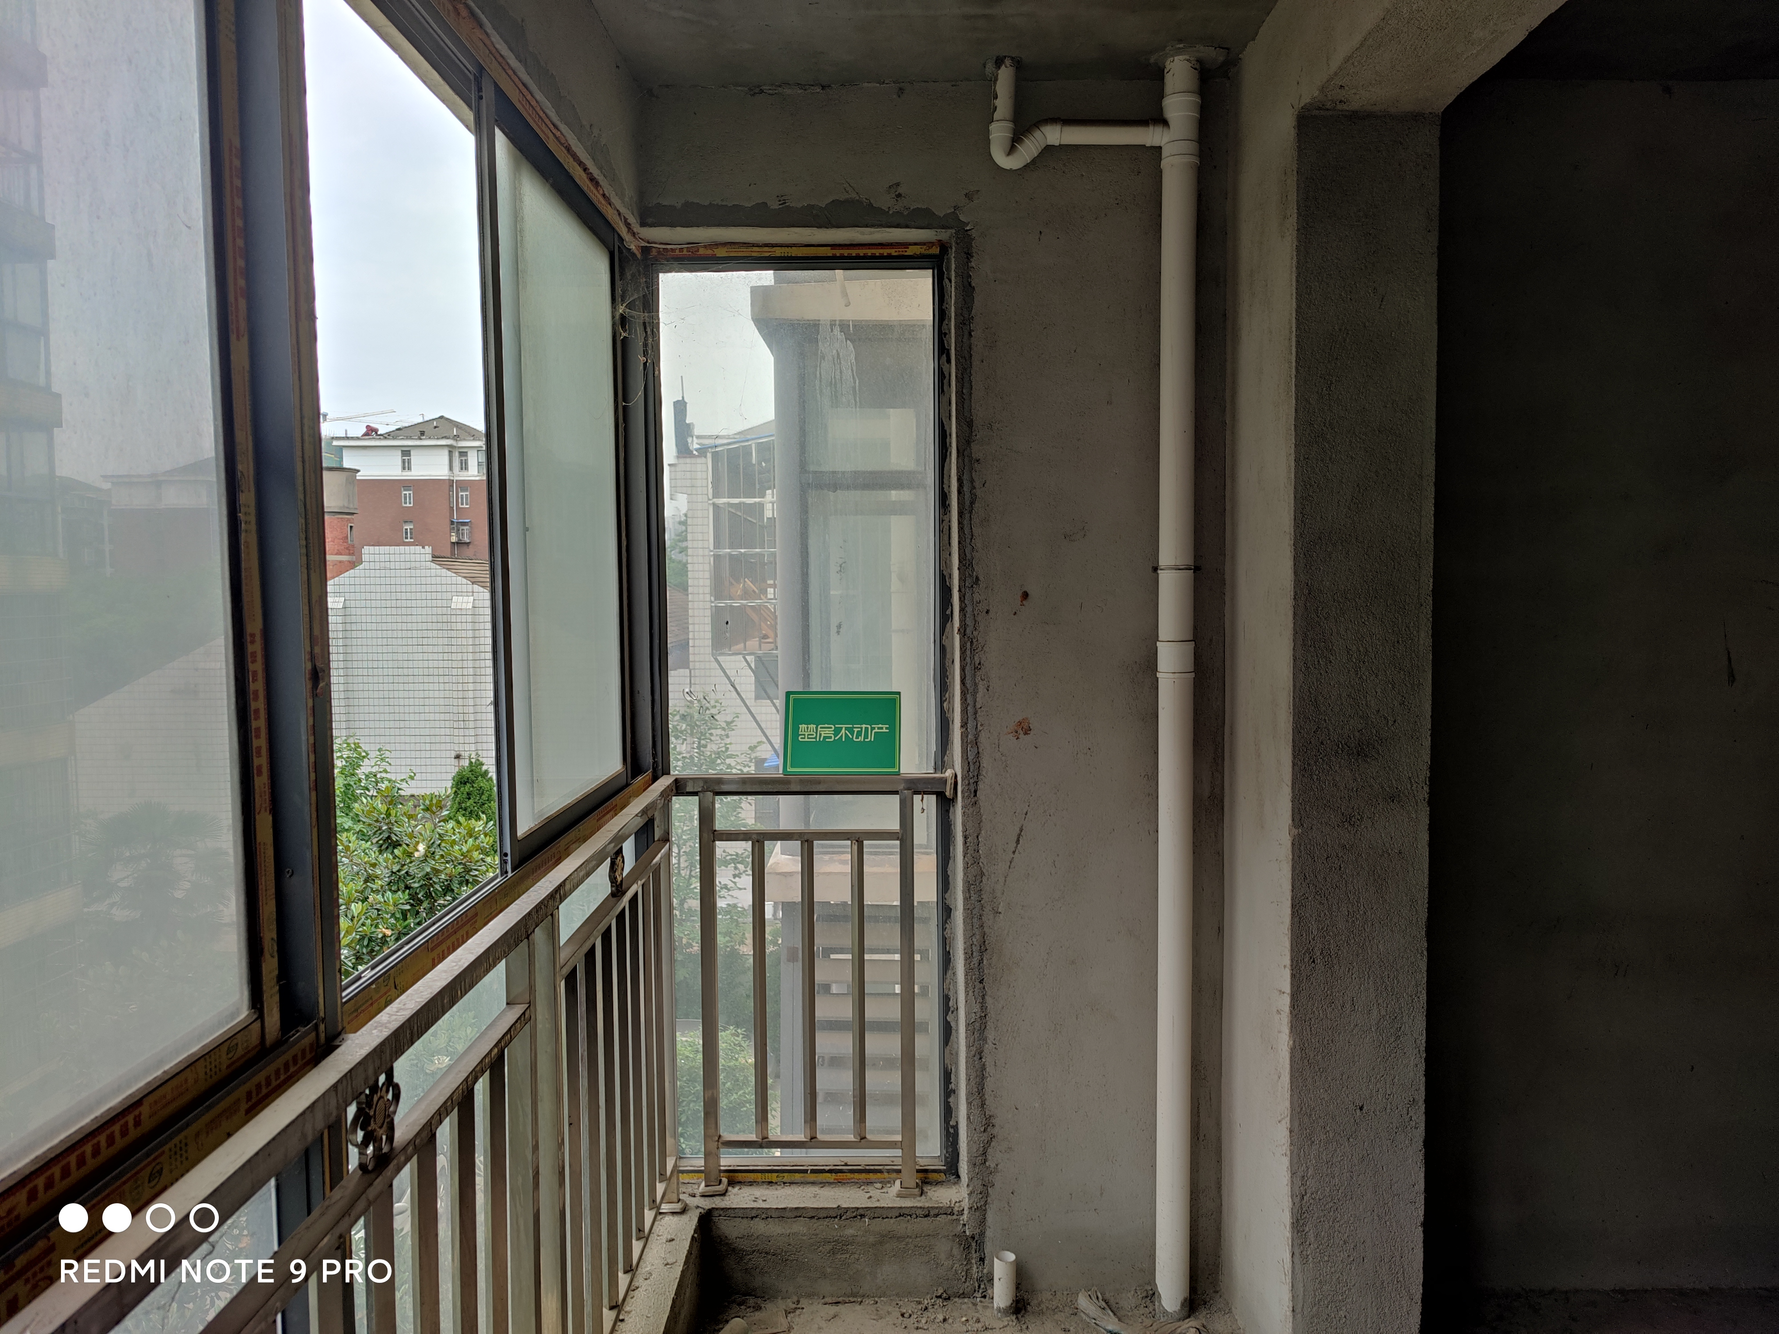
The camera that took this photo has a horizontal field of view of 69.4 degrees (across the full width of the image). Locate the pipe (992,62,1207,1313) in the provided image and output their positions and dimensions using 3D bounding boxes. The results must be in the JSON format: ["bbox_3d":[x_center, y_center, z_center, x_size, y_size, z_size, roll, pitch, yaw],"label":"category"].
[{"bbox_3d":[0.451,0.101,2.823,0.452,2.779,0.111,0,4,1],"label":"pipe"}]

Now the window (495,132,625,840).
[{"bbox_3d":[-0.608,-0.310,2.454,0.050,1.141,0.804,0,4,1],"label":"window"}]

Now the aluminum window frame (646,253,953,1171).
[{"bbox_3d":[-0.207,0.136,3.095,0.653,2.166,0.050,0,4,1],"label":"aluminum window frame"}]

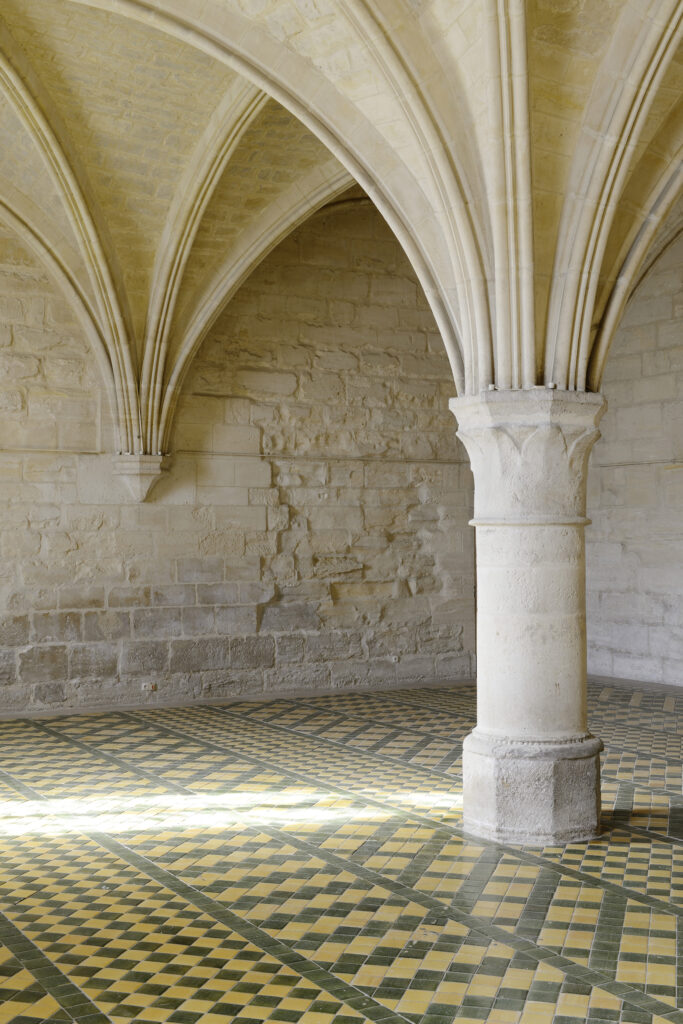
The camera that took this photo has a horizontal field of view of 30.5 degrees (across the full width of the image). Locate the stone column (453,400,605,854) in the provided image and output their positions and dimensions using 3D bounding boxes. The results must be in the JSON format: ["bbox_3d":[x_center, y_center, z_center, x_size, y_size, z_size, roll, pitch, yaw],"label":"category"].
[{"bbox_3d":[1.014,0.542,6.725,0.835,2.297,0.835,0,-1,15],"label":"stone column"}]

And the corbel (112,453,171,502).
[{"bbox_3d":[-1.759,-0.303,11.265,0.540,0.421,0.250,1,-1,-29],"label":"corbel"}]

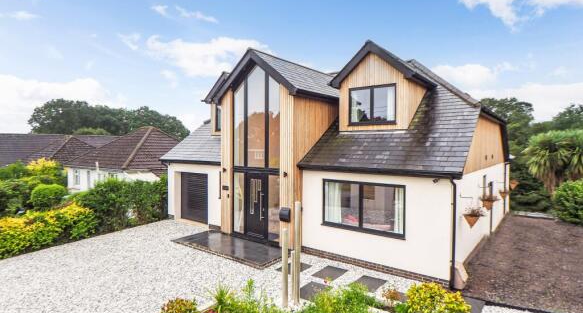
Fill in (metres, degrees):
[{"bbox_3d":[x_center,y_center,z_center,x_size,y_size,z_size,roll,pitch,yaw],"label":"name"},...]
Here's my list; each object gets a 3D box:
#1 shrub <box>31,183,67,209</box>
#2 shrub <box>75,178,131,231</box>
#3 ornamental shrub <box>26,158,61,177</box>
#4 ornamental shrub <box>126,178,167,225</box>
[{"bbox_3d":[-10.102,1.663,12.600,1.300,1.150,1.300,-1,2,-39],"label":"shrub"},{"bbox_3d":[-7.272,1.780,11.600,1.600,1.750,1.600,1,2,30],"label":"shrub"},{"bbox_3d":[-12.273,0.594,15.000,1.500,1.100,1.400,-1,2,-39],"label":"ornamental shrub"},{"bbox_3d":[-6.171,1.851,12.900,1.300,1.700,1.400,1,2,30],"label":"ornamental shrub"}]

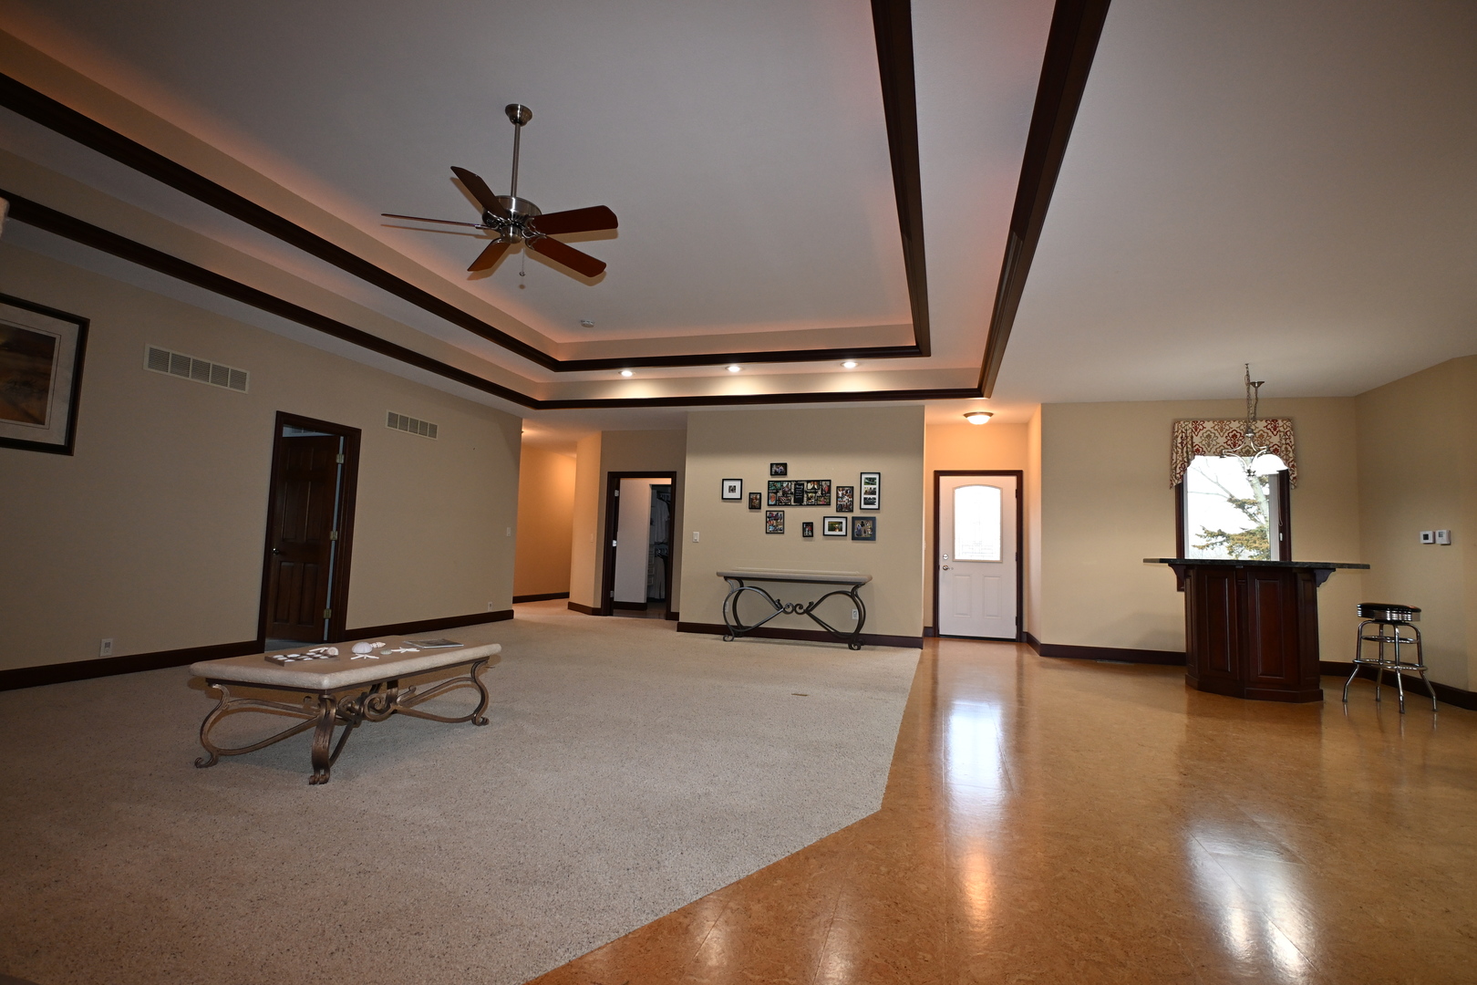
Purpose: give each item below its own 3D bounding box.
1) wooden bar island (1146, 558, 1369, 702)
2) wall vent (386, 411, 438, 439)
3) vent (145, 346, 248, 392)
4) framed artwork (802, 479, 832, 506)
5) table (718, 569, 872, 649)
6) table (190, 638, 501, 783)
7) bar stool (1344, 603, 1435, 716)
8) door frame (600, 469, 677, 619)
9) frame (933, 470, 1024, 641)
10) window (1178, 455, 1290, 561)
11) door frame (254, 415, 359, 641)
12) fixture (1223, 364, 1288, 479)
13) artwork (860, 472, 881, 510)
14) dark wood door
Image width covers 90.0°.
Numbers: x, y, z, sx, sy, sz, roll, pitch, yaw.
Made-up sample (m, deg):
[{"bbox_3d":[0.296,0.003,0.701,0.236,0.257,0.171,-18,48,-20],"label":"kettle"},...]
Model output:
[{"bbox_3d":[4.208,1.099,6.062,1.420,1.055,1.400,1,-5,15],"label":"wooden bar island"},{"bbox_3d":[-3.515,-0.721,8.009,0.025,0.180,0.810,1,-5,15],"label":"wall vent"},{"bbox_3d":[-4.272,-0.966,5.868,0.026,0.190,0.835,1,-5,16],"label":"vent"},{"bbox_3d":[0.926,0.009,8.705,0.345,0.310,0.030,1,-5,15],"label":"framed artwork"},{"bbox_3d":[0.616,1.298,8.342,1.643,0.799,0.534,1,-5,16],"label":"table"},{"bbox_3d":[-1.845,1.005,3.642,0.700,0.437,1.250,1,-5,15],"label":"table"},{"bbox_3d":[4.916,1.234,5.580,0.450,0.755,0.450,1,-5,15],"label":"bar stool"},{"bbox_3d":[-1.425,0.766,10.781,1.089,2.108,0.144,1,-5,16],"label":"door frame"},{"bbox_3d":[3.043,0.790,9.395,1.078,2.128,0.144,1,-5,16],"label":"frame"},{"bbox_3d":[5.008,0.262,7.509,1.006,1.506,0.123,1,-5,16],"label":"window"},{"bbox_3d":[-4.031,0.379,6.934,0.144,2.118,0.980,1,-5,16],"label":"door frame"},{"bbox_3d":[4.303,-0.607,6.234,0.560,0.965,0.560,1,-5,15],"label":"fixture"},{"bbox_3d":[1.527,-0.013,8.550,0.230,0.435,0.030,1,-5,15],"label":"artwork"},{"bbox_3d":[-4.378,0.438,7.396,0.813,2.030,0.046,1,-5,16],"label":"dark wood door"}]

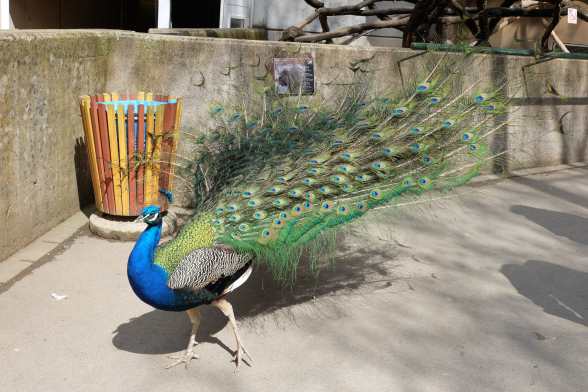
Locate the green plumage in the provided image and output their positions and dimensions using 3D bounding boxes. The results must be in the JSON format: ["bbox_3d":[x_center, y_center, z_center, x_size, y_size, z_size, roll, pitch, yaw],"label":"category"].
[{"bbox_3d":[0.110,-0.130,2.820,1.200,0.820,1.600,-10,16,-39],"label":"green plumage"}]

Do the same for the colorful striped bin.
[{"bbox_3d":[-1.031,-0.273,4.250,0.650,0.700,0.650,0,12,0],"label":"colorful striped bin"}]

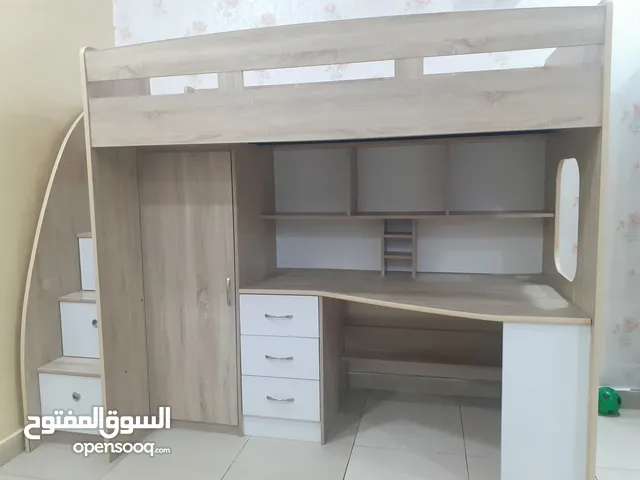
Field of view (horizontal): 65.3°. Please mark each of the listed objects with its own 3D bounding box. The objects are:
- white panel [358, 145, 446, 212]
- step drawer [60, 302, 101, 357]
[{"bbox_3d":[0.442,-0.332,2.705,0.476,0.363,0.015,0,6,13],"label":"white panel"},{"bbox_3d":[-1.090,0.445,2.451,0.401,0.271,0.020,0,6,13],"label":"step drawer"}]

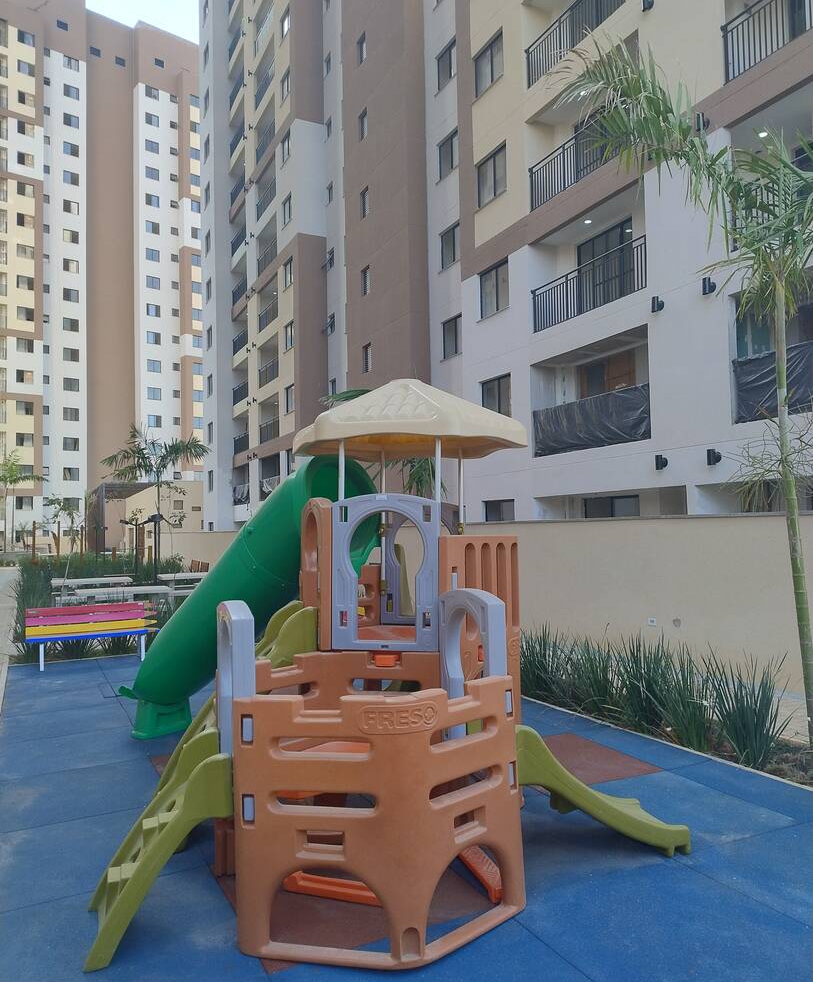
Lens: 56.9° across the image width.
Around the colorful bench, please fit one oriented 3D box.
[{"bbox_3d":[-3.945,1.832,9.513,1.570,0.725,0.540,0,-3,-26],"label":"colorful bench"}]

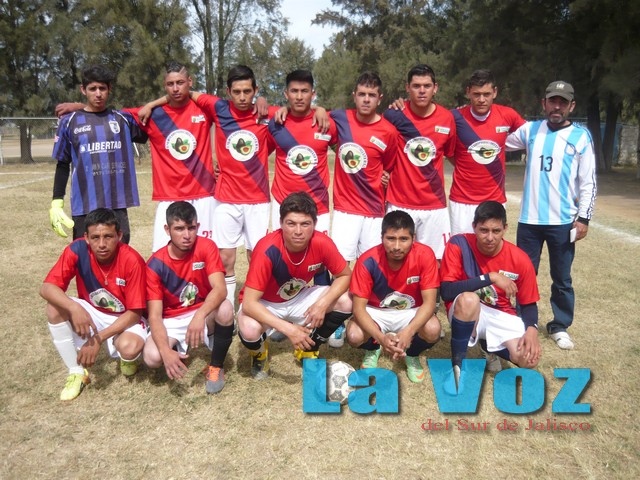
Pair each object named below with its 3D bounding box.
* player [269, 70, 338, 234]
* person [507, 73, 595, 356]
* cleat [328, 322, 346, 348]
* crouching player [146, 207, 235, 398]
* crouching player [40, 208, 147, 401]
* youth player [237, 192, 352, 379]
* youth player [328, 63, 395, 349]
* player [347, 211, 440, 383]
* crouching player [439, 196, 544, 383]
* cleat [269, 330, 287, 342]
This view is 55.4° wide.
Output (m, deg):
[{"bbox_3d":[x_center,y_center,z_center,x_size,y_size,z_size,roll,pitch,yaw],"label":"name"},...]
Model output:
[{"bbox_3d":[-0.115,-0.205,4.009,0.513,1.755,0.360,-1,10,-4],"label":"player"},{"bbox_3d":[1.478,-0.160,3.946,0.600,1.690,0.380,3,11,14],"label":"person"},{"bbox_3d":[0.117,0.619,4.079,0.105,0.110,0.280,2,11,12],"label":"cleat"},{"bbox_3d":[-0.752,0.275,3.487,0.480,1.000,0.680,-3,11,-17],"label":"crouching player"},{"bbox_3d":[-1.277,0.294,3.440,0.560,0.980,0.720,-2,11,-12],"label":"crouching player"},{"bbox_3d":[-0.140,0.232,3.616,0.650,1.060,0.700,0,9,-2],"label":"youth player"},{"bbox_3d":[0.193,-0.188,3.931,0.620,1.750,0.380,3,11,18],"label":"youth player"},{"bbox_3d":[0.405,0.300,3.547,0.540,0.950,0.660,1,9,6],"label":"player"},{"bbox_3d":[0.915,0.286,3.473,0.580,1.000,0.770,2,10,10],"label":"crouching player"},{"bbox_3d":[-0.297,0.603,4.167,0.105,0.110,0.280,1,10,5],"label":"cleat"}]

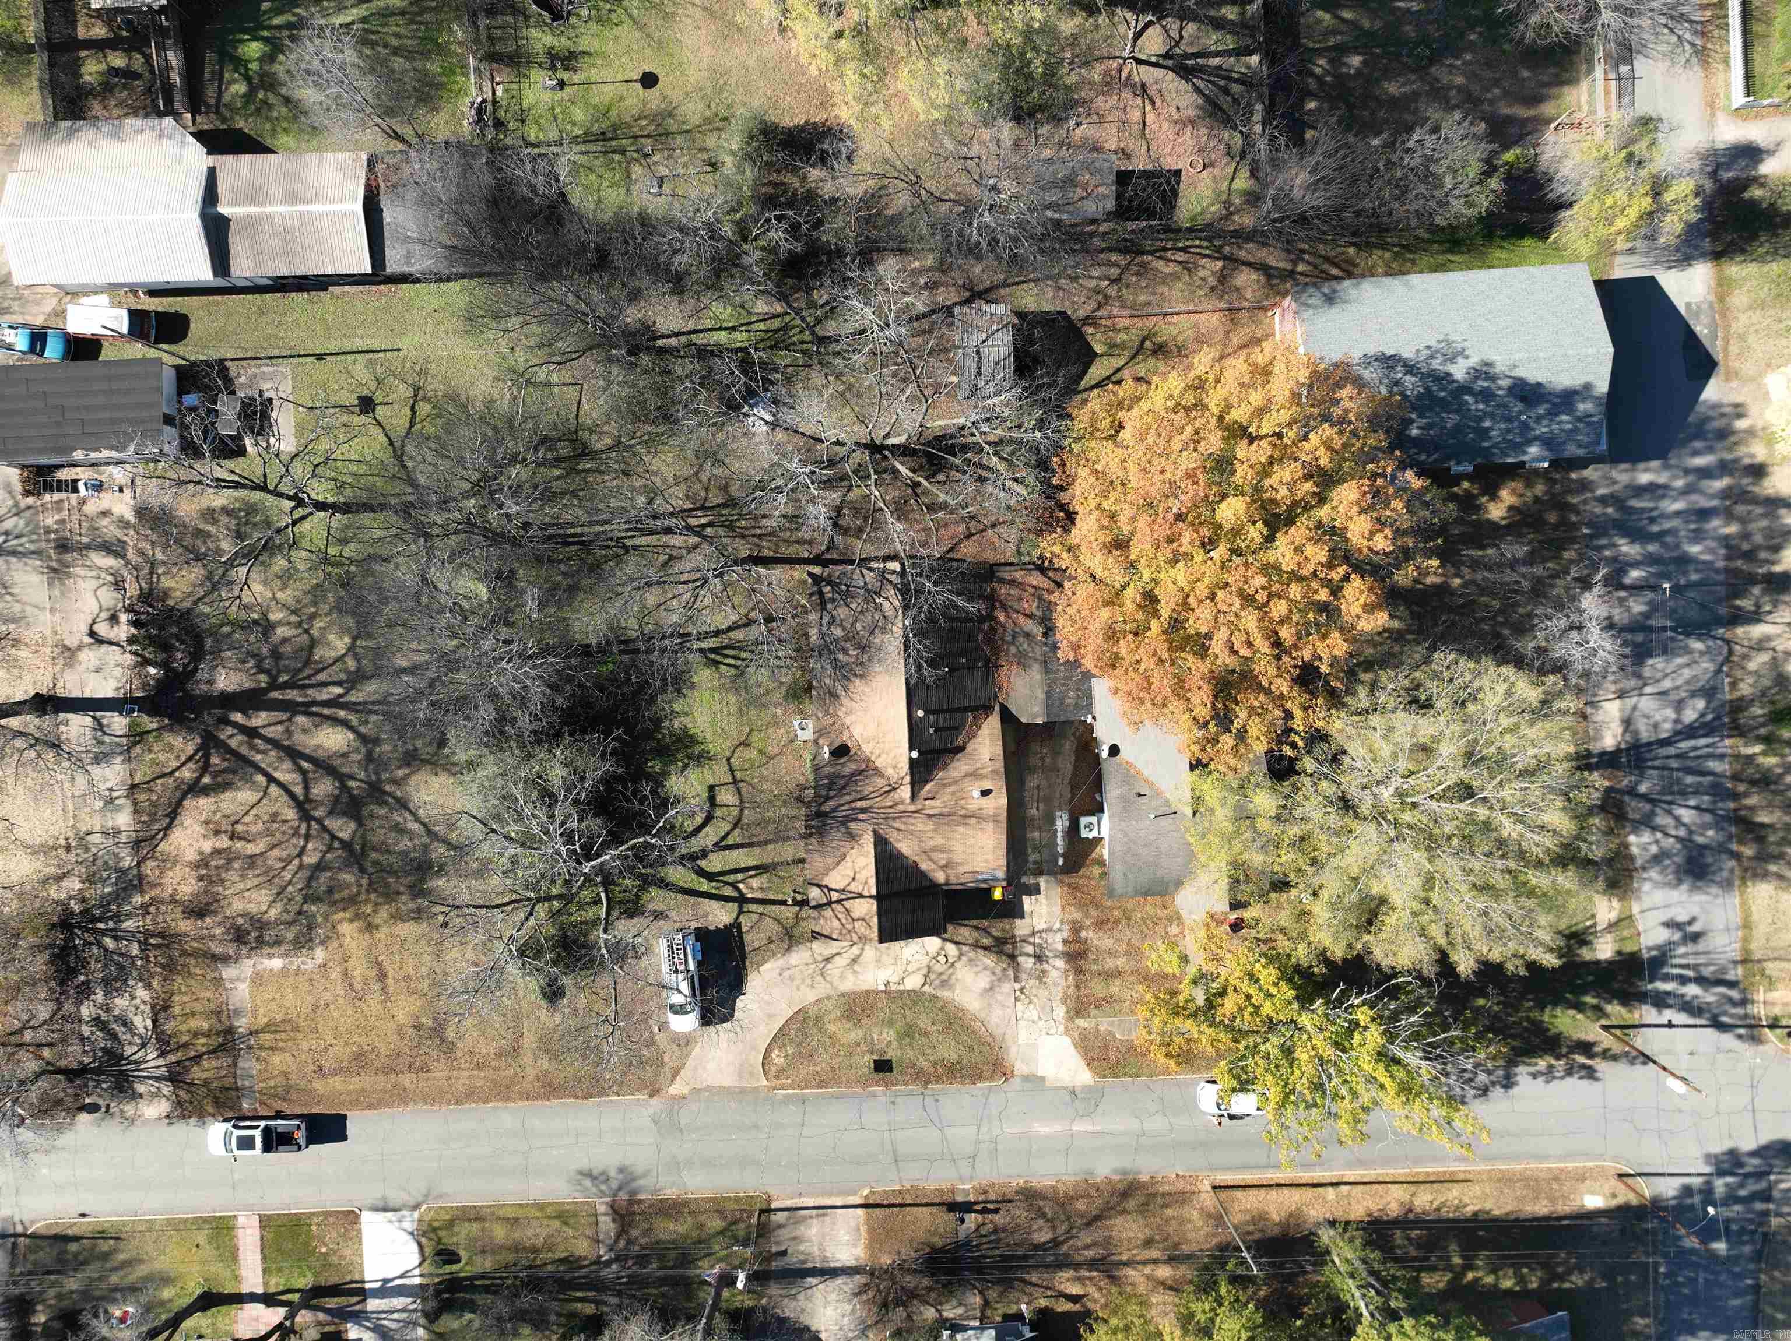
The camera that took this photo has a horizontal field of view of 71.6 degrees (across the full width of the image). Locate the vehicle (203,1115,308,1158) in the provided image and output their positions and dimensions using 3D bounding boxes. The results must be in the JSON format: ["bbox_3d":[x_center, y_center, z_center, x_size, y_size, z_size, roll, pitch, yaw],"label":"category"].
[{"bbox_3d":[-36.178,26.517,70.510,5.800,1.920,2.050,-2,92,0],"label":"vehicle"}]

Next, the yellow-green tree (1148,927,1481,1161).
[{"bbox_3d":[20.762,18.788,64.409,16.500,14.000,11.500,-2,92,0],"label":"yellow-green tree"}]

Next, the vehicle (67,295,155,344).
[{"bbox_3d":[-43.228,-19.096,68.713,4.450,1.750,1.850,5,92,0],"label":"vehicle"}]

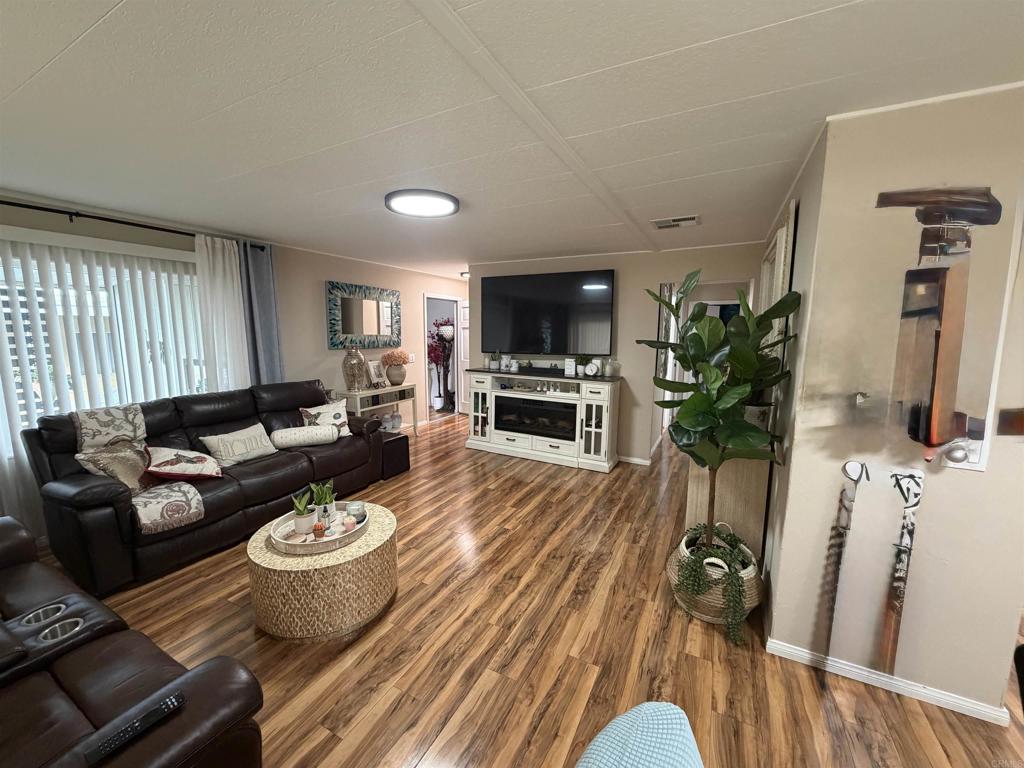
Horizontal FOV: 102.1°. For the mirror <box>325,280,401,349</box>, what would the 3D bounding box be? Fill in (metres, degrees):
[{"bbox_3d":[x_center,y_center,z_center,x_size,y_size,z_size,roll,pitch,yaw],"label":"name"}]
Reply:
[{"bbox_3d":[-1.862,-0.858,5.349,0.044,0.786,1.174,5,8,28],"label":"mirror"}]

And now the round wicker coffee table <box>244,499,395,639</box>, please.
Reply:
[{"bbox_3d":[-1.045,1.008,2.350,0.759,0.373,0.759,1,8,0],"label":"round wicker coffee table"}]

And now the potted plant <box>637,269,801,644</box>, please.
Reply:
[{"bbox_3d":[1.031,0.317,2.224,0.730,1.820,0.690,5,9,27],"label":"potted plant"}]

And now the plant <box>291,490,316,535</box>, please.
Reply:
[{"bbox_3d":[-1.144,0.707,2.265,0.124,0.215,0.124,5,9,27],"label":"plant"}]

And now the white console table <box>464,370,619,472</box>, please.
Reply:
[{"bbox_3d":[0.332,0.368,4.901,1.815,0.967,0.460,5,9,27],"label":"white console table"}]

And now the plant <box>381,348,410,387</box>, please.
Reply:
[{"bbox_3d":[-1.500,-0.192,5.427,0.330,0.460,0.360,1,8,0],"label":"plant"}]

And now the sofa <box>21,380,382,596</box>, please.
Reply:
[{"bbox_3d":[-2.182,0.563,3.332,0.970,0.960,2.075,5,9,27],"label":"sofa"}]

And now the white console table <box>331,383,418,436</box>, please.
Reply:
[{"bbox_3d":[-1.730,0.416,5.450,0.333,0.722,1.066,5,8,28],"label":"white console table"}]

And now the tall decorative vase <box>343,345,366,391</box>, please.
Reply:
[{"bbox_3d":[-1.910,-0.163,5.030,0.255,0.527,0.255,5,8,28],"label":"tall decorative vase"}]

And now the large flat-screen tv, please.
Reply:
[{"bbox_3d":[0.367,-0.831,4.958,1.692,0.944,0.060,5,9,27],"label":"large flat-screen tv"}]

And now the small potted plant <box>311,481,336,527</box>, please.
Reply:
[{"bbox_3d":[-1.045,0.644,2.312,0.136,0.247,0.130,5,8,28],"label":"small potted plant"}]

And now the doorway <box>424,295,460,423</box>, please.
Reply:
[{"bbox_3d":[-1.164,-0.405,6.826,0.111,2.020,0.925,5,8,28],"label":"doorway"}]

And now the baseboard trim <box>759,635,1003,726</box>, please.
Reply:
[{"bbox_3d":[1.549,1.257,1.766,0.786,0.064,0.019,5,8,28],"label":"baseboard trim"}]

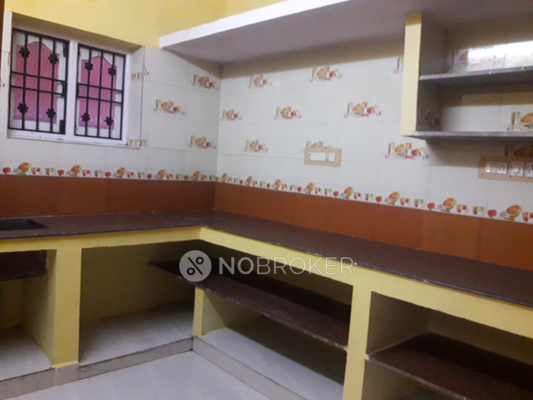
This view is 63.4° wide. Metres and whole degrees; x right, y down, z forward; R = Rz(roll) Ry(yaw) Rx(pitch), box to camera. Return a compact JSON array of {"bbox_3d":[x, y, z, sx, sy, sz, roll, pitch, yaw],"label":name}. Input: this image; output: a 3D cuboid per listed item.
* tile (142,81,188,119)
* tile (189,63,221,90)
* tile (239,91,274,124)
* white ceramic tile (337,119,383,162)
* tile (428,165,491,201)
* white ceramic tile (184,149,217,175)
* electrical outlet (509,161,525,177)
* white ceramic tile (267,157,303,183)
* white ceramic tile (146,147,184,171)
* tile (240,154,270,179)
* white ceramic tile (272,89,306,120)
[{"bbox_3d":[-0.704,-0.714,3.106,0.295,0.229,0.010,-1,7,-44],"label":"tile"},{"bbox_3d":[-0.506,-1.015,3.602,0.341,0.230,0.010,0,7,-44],"label":"tile"},{"bbox_3d":[-0.064,-0.724,3.401,0.010,0.250,0.324,0,7,-44],"label":"tile"},{"bbox_3d":[0.579,-0.363,2.692,0.010,0.245,0.322,-1,7,-43],"label":"white ceramic tile"},{"bbox_3d":[1.034,-0.099,2.330,0.320,0.163,0.010,9,6,44],"label":"tile"},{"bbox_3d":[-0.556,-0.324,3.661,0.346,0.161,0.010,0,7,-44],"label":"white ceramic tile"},{"bbox_3d":[1.100,-0.138,1.905,0.020,0.069,0.060,-1,7,-44],"label":"electrical outlet"},{"bbox_3d":[0.124,-0.235,3.174,0.010,0.158,0.322,-1,7,-43],"label":"white ceramic tile"},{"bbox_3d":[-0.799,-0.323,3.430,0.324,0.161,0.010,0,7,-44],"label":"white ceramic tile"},{"bbox_3d":[-0.096,-0.271,3.406,0.010,0.158,0.322,-1,7,-43],"label":"tile"},{"bbox_3d":[0.156,-0.679,3.135,0.010,0.245,0.322,-1,7,-43],"label":"white ceramic tile"}]

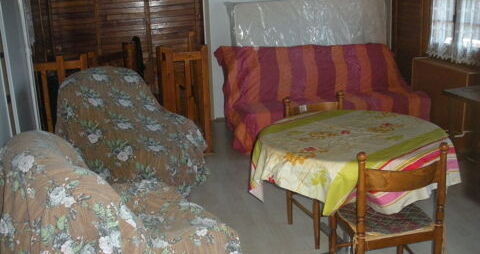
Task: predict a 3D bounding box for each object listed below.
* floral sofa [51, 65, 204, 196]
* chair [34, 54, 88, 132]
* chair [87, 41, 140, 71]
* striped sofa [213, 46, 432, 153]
[{"bbox_3d":[-0.829,0.033,3.860,0.860,0.960,0.820,11,21,39],"label":"floral sofa"},{"bbox_3d":[-1.559,-0.148,4.536,0.460,1.000,0.460,-5,16,-9],"label":"chair"},{"bbox_3d":[-1.233,-0.255,4.853,0.460,1.020,0.460,-10,18,-23],"label":"chair"},{"bbox_3d":[0.848,-0.382,5.095,1.960,0.920,0.950,-6,16,-10],"label":"striped sofa"}]

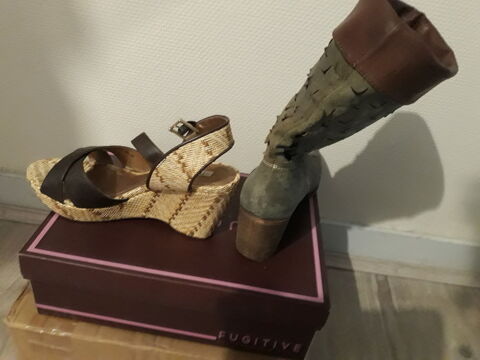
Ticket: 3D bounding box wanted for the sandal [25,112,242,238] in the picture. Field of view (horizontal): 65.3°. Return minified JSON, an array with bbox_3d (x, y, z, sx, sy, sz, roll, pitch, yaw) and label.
[{"bbox_3d":[-0.123,-0.021,0.418,0.251,0.131,0.090,11,34,2],"label":"sandal"}]

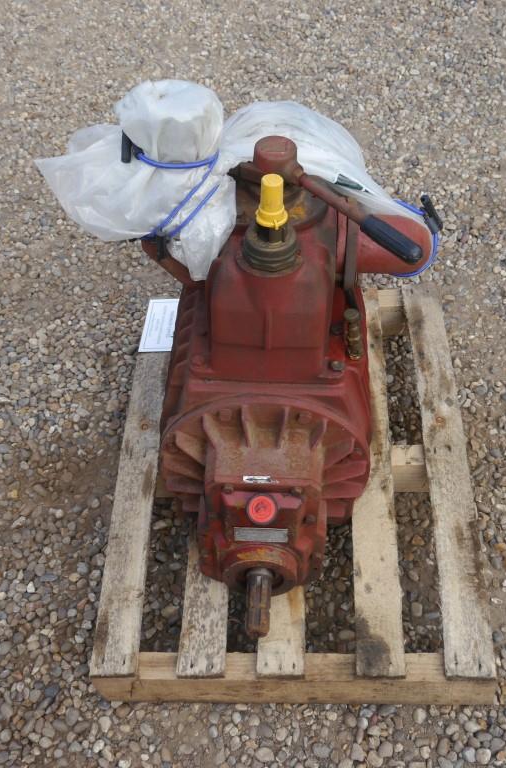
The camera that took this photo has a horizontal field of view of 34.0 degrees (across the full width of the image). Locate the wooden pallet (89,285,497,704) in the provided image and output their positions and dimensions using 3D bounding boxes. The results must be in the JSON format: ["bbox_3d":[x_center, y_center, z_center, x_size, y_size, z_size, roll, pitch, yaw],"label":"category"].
[{"bbox_3d":[0.073,0.151,1.541,0.625,0.116,0.829,1,52,0],"label":"wooden pallet"}]

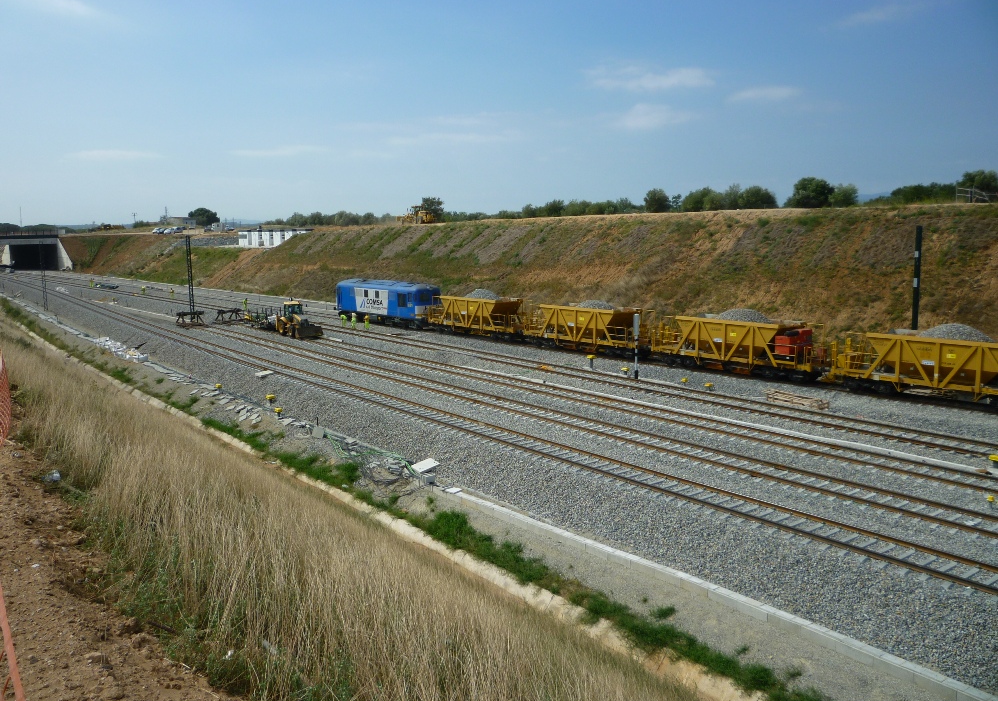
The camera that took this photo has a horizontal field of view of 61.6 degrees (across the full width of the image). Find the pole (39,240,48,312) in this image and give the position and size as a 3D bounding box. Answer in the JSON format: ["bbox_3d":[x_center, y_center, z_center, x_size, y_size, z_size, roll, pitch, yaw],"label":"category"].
[{"bbox_3d":[-59.911,-9.723,109.708,0.420,9.084,0.420,-9,12,-38],"label":"pole"}]

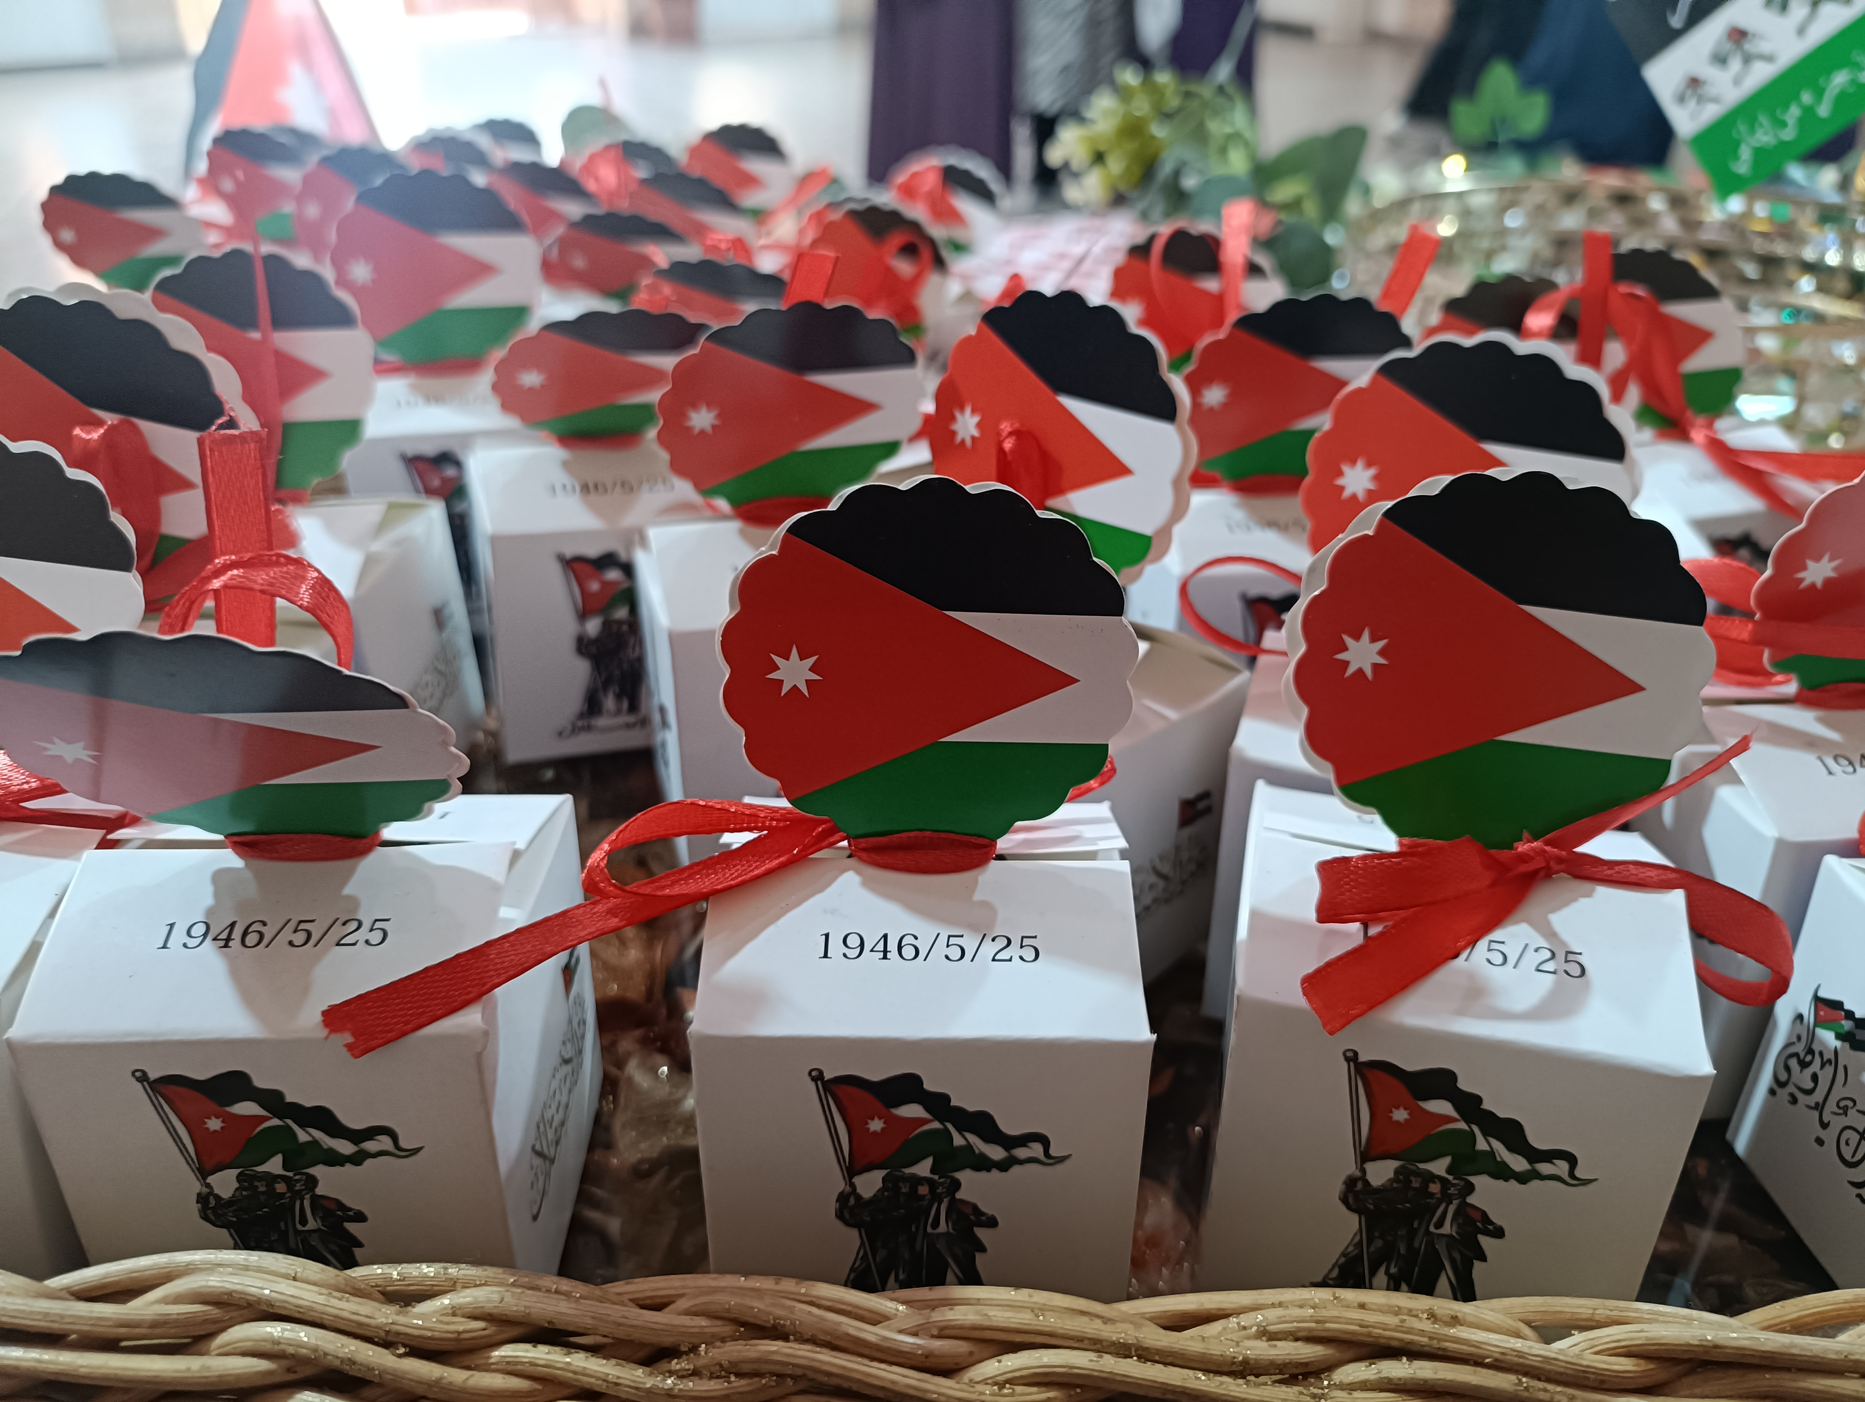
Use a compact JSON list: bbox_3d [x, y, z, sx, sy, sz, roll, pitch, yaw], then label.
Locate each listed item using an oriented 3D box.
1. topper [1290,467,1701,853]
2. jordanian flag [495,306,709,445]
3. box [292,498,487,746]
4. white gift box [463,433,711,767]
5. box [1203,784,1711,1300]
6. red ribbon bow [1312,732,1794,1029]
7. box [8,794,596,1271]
[{"bbox_3d":[0.073,-0.005,0.175,0.051,0.050,0.005,7,11,14],"label":"topper"},{"bbox_3d":[-0.068,-0.070,0.290,0.051,0.050,0.005,-7,69,-21],"label":"jordanian flag"},{"bbox_3d":[-0.136,-0.010,0.289,0.054,0.065,0.052,0,28,0],"label":"box"},{"bbox_3d":[-0.080,-0.029,0.328,0.054,0.065,0.052,-7,30,-21],"label":"white gift box"},{"bbox_3d":[0.071,0.050,0.195,0.054,0.065,0.052,7,29,14],"label":"box"},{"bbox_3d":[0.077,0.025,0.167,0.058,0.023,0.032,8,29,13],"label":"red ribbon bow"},{"bbox_3d":[-0.081,0.047,0.189,0.054,0.065,0.052,0,28,-2],"label":"box"}]

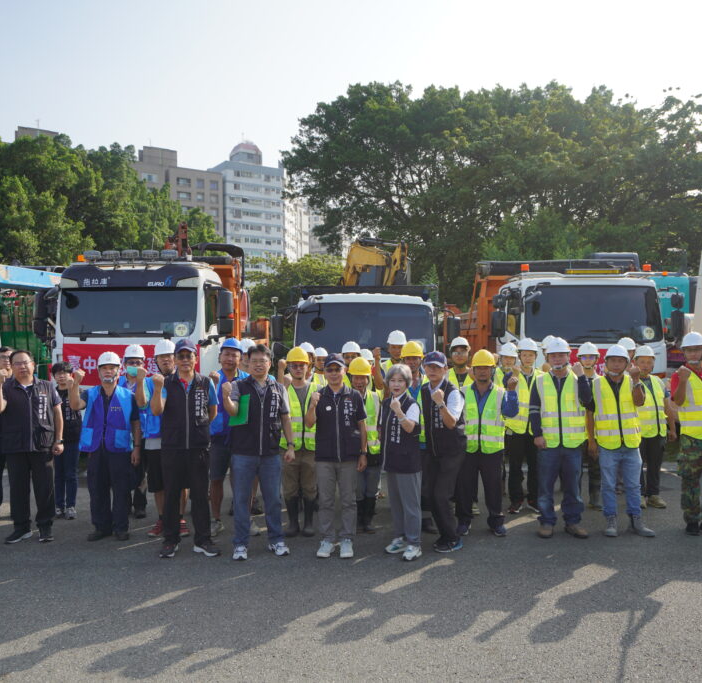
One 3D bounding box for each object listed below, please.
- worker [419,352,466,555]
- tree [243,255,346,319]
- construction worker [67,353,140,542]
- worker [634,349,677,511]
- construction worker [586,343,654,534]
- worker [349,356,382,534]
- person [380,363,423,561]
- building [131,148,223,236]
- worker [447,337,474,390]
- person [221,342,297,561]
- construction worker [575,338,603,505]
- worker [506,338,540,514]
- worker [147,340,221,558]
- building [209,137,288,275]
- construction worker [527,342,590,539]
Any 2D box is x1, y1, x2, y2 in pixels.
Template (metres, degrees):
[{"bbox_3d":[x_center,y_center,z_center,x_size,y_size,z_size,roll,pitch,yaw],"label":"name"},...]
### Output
[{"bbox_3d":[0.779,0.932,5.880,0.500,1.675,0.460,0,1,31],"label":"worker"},{"bbox_3d":[-2.195,-0.920,27.000,4.500,5.400,4.200,0,0,0],"label":"tree"},{"bbox_3d":[-2.266,0.935,6.250,0.660,1.669,0.400,0,0,-16],"label":"construction worker"},{"bbox_3d":[3.264,0.908,7.367,0.520,1.730,0.440,0,0,7],"label":"worker"},{"bbox_3d":[2.488,0.900,6.301,0.600,1.735,0.480,0,0,17],"label":"construction worker"},{"bbox_3d":[0.089,0.959,6.417,0.540,1.618,0.450,0,0,1],"label":"worker"},{"bbox_3d":[0.416,0.976,5.630,0.440,1.589,0.400,0,1,37],"label":"person"},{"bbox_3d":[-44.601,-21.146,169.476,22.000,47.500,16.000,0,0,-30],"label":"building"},{"bbox_3d":[1.149,0.859,7.100,0.520,1.822,0.360,0,0,10],"label":"worker"},{"bbox_3d":[-0.779,0.897,5.687,0.640,1.735,0.480,0,0,-6],"label":"person"},{"bbox_3d":[2.522,0.890,7.220,0.520,1.759,0.360,0,0,18],"label":"construction worker"},{"bbox_3d":[1.849,0.870,7.193,0.540,1.803,0.450,0,0,12],"label":"worker"},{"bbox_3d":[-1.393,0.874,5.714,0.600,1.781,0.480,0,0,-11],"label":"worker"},{"bbox_3d":[-26.761,-23.700,170.524,15.500,51.000,15.000,0,1,-33],"label":"building"},{"bbox_3d":[1.924,0.867,6.269,0.580,1.799,0.460,0,0,15],"label":"construction worker"}]

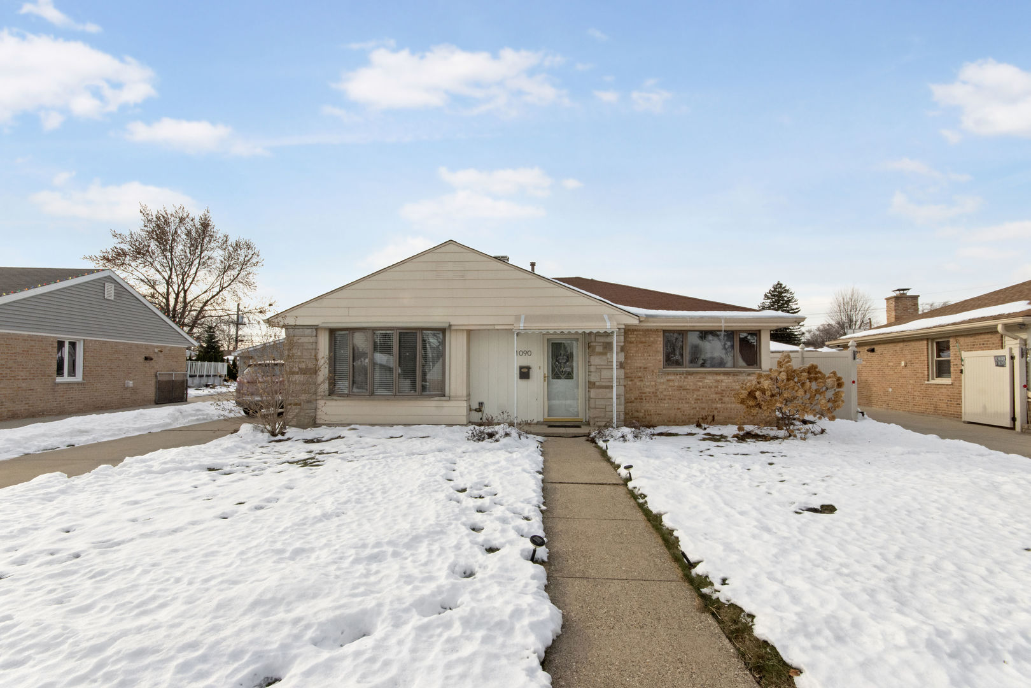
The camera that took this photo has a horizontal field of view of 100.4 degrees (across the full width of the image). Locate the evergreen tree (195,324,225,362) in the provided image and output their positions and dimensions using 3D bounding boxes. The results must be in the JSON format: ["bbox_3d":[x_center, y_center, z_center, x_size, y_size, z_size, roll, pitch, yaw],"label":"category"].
[{"bbox_3d":[-25.600,0.980,36.000,2.300,5.200,2.300,0,-3,2],"label":"evergreen tree"}]

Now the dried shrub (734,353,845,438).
[{"bbox_3d":[5.390,1.020,8.450,1.900,1.670,1.700,0,-3,2],"label":"dried shrub"}]

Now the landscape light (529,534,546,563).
[{"bbox_3d":[0.187,1.964,4.070,0.140,0.260,0.140,10,6,2],"label":"landscape light"}]

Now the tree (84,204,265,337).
[{"bbox_3d":[-20.500,-2.750,26.000,8.600,11.300,8.400,0,-3,2],"label":"tree"}]

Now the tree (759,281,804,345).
[{"bbox_3d":[22.100,-0.840,36.000,4.200,8.900,4.200,0,-3,2],"label":"tree"}]

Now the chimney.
[{"bbox_3d":[14.100,-1.330,15.650,0.770,1.400,0.470,0,-3,10],"label":"chimney"}]

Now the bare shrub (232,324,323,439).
[{"bbox_3d":[-4.720,0.740,8.600,1.700,2.200,1.600,0,-3,2],"label":"bare shrub"}]

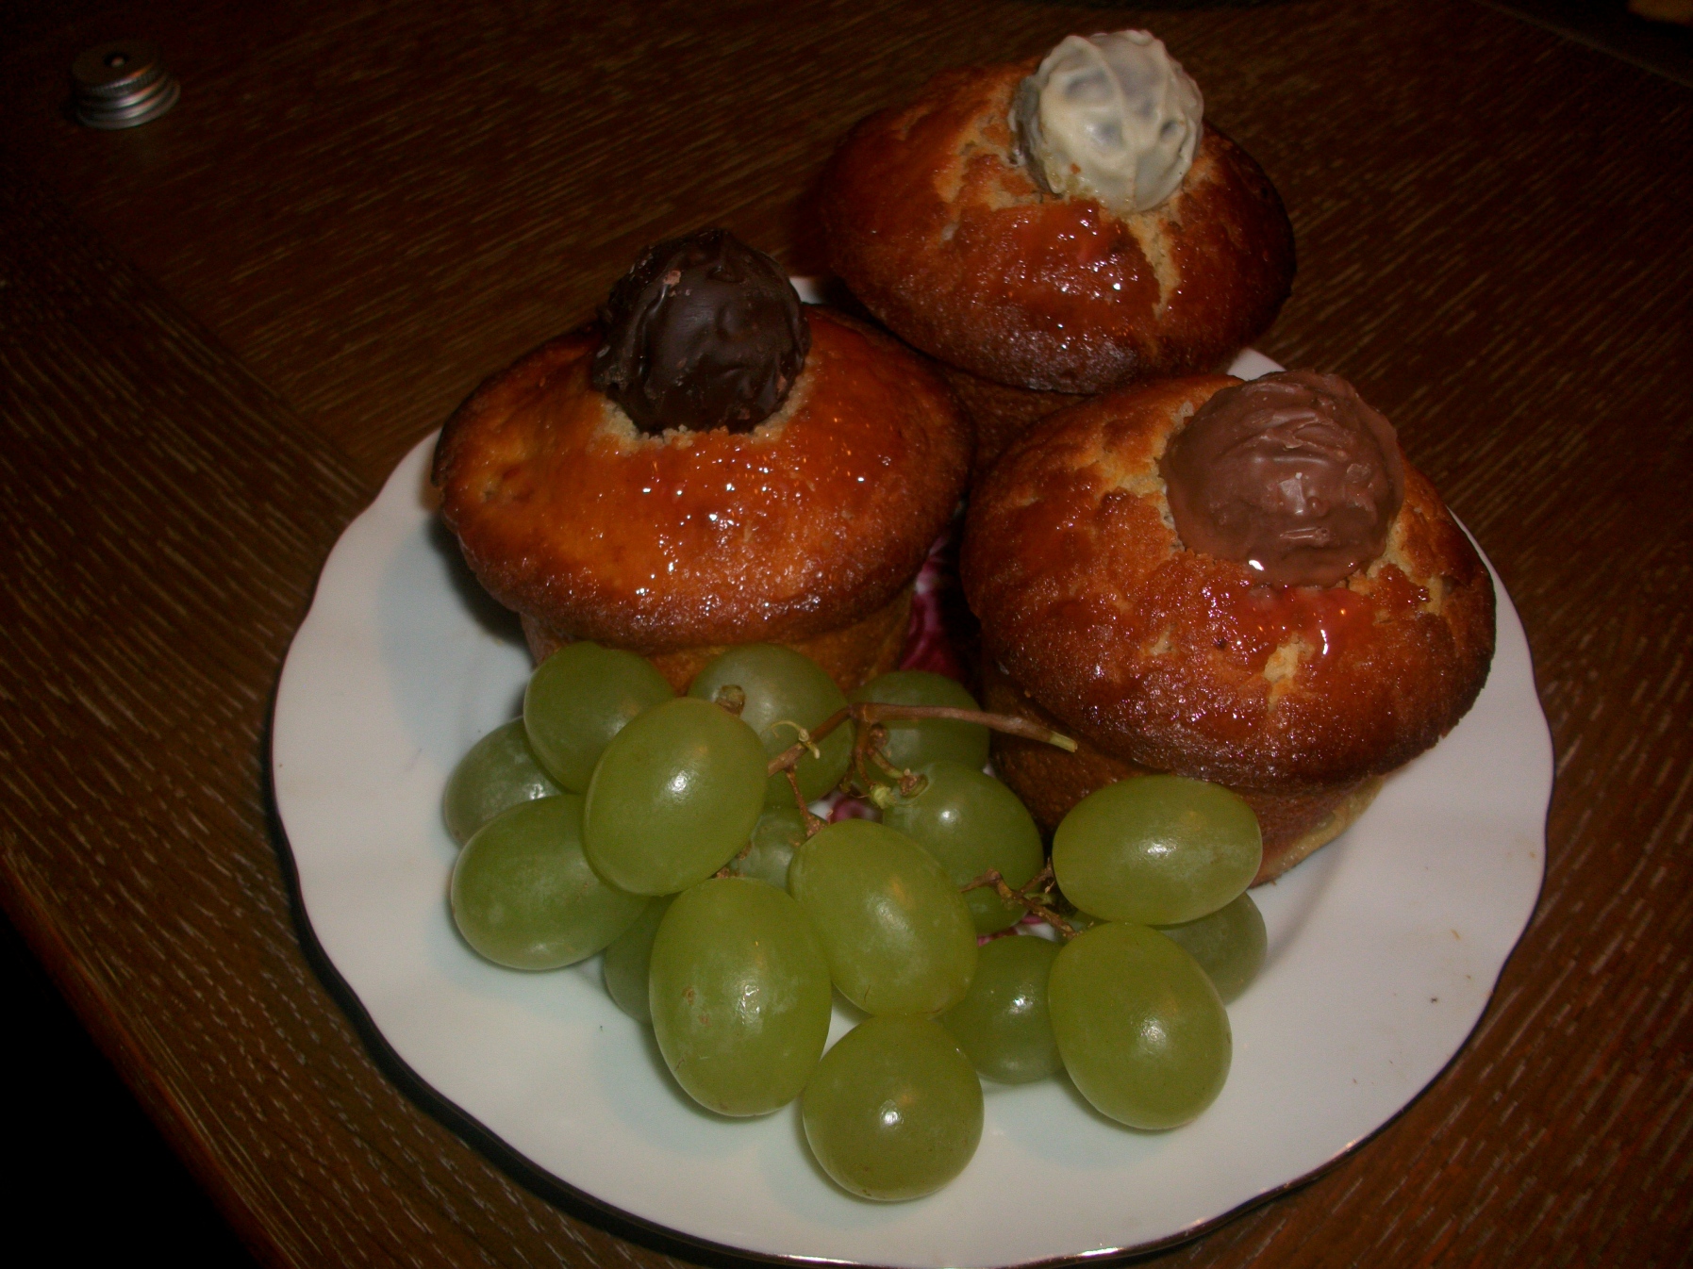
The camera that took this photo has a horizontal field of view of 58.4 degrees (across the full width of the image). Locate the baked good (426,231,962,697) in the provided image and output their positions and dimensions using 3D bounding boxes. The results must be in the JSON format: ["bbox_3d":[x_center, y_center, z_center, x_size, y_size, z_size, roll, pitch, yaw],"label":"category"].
[{"bbox_3d":[-0.021,-0.024,0.239,0.082,0.080,0.082,-4,45,-5],"label":"baked good"}]

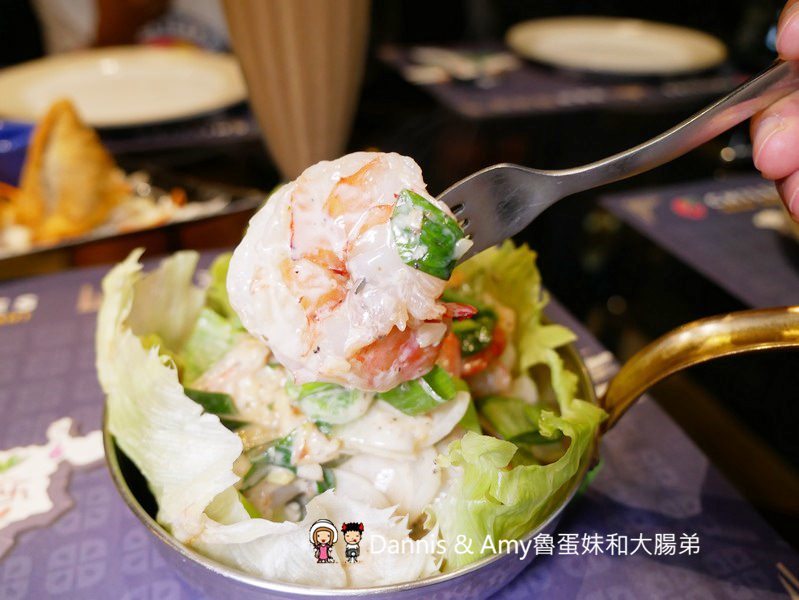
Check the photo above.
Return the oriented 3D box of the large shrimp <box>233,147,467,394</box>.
[{"bbox_3d":[-0.015,-0.008,0.168,0.060,0.056,0.046,2,37,0],"label":"large shrimp"}]

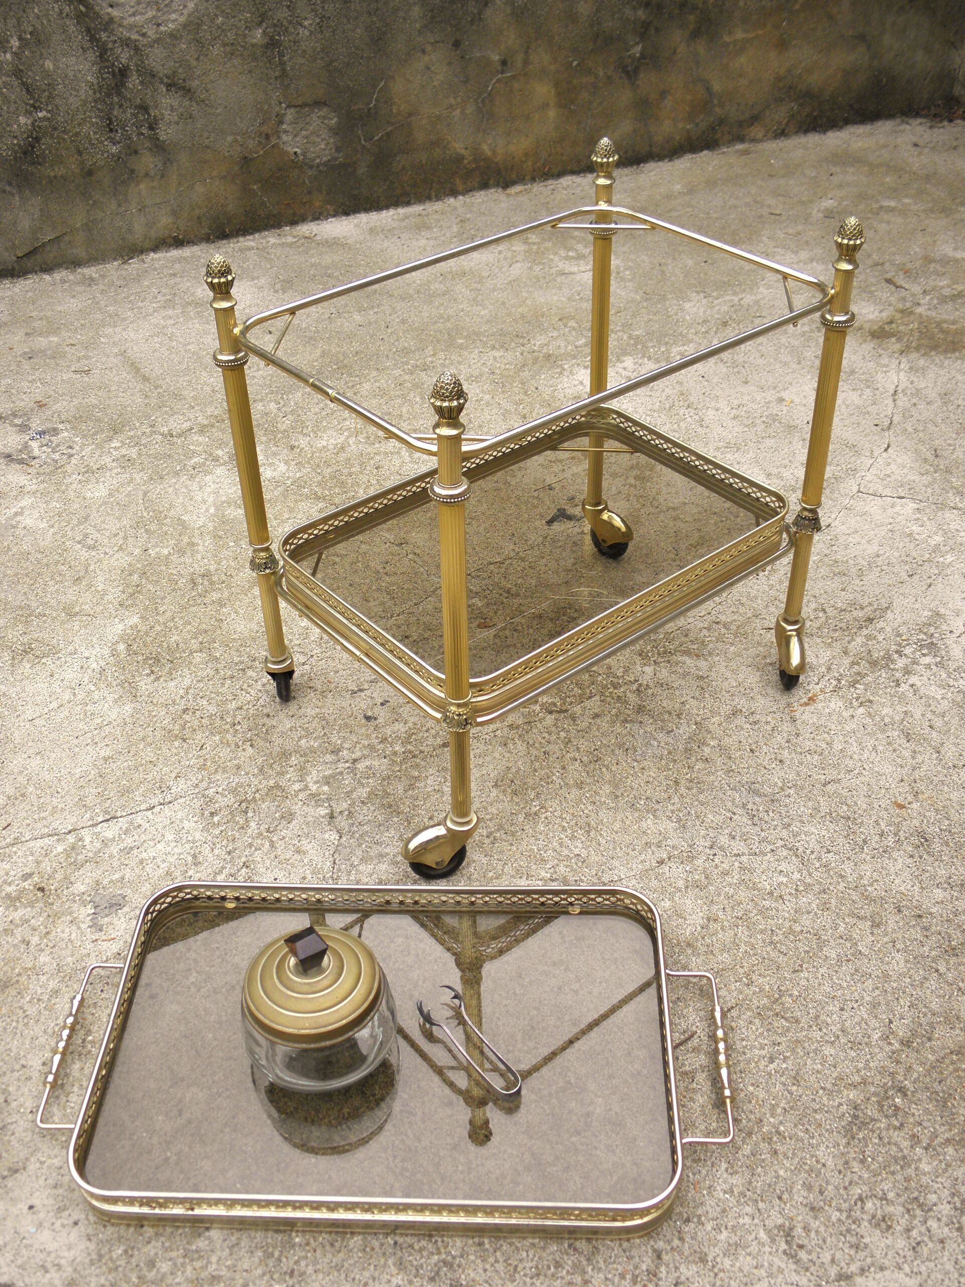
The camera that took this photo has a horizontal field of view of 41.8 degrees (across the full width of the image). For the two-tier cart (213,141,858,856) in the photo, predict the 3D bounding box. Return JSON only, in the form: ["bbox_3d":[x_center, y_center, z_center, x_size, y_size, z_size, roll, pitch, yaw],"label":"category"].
[{"bbox_3d":[0.068,-0.186,1.569,0.661,0.647,0.458,-28,45,-30],"label":"two-tier cart"}]

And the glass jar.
[{"bbox_3d":[-0.167,0.345,1.258,0.157,0.165,0.157,-1,38,1],"label":"glass jar"}]

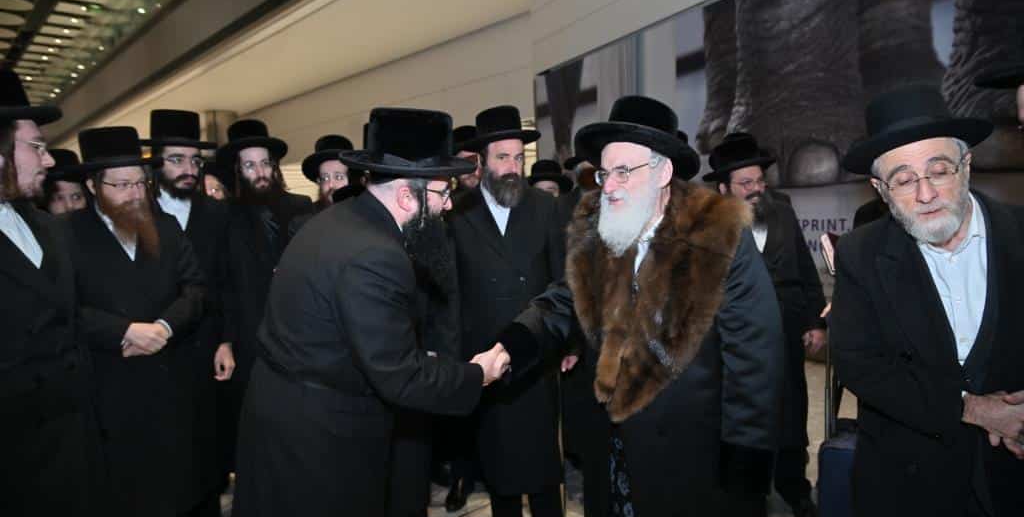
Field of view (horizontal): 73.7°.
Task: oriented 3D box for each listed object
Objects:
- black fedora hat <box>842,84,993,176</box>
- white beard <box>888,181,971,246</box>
[{"bbox_3d":[0.969,-0.310,1.640,0.330,0.138,0.360,-14,0,30],"label":"black fedora hat"},{"bbox_3d":[0.889,-0.093,1.450,0.155,0.135,0.110,-8,13,30],"label":"white beard"}]

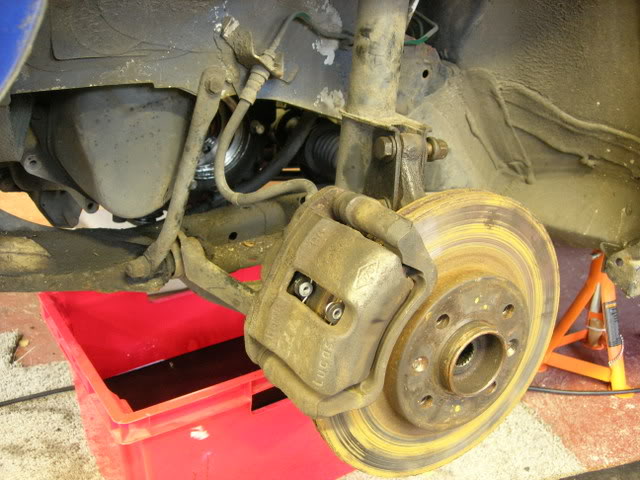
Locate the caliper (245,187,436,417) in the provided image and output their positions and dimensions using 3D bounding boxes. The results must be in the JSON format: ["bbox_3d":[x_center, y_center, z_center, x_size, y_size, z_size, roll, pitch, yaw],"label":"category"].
[{"bbox_3d":[0.011,0.047,0.551,0.083,0.162,0.118,22,5,-35],"label":"caliper"}]

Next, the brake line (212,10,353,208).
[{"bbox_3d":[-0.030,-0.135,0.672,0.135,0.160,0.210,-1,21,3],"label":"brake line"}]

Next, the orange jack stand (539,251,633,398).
[{"bbox_3d":[0.560,0.151,1.402,0.196,0.261,0.193,-11,23,-21],"label":"orange jack stand"}]

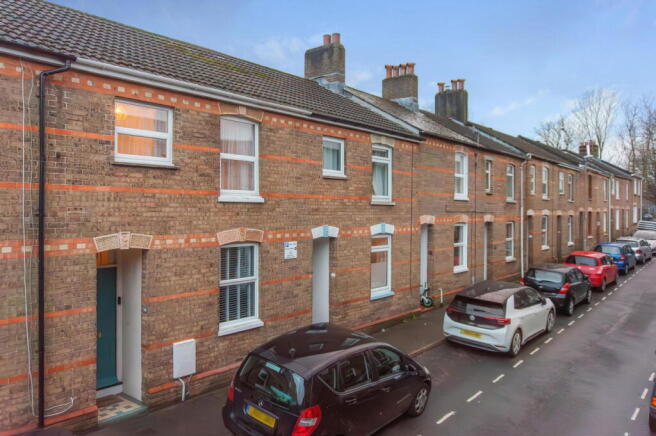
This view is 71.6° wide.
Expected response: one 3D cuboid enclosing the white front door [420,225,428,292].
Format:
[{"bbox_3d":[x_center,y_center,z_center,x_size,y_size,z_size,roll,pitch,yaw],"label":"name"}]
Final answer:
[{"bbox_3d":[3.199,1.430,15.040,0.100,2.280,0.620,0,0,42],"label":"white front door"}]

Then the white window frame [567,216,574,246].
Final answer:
[{"bbox_3d":[14.694,0.818,27.565,0.169,1.768,0.993,0,0,42],"label":"white window frame"}]

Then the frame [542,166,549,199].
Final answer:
[{"bbox_3d":[11.457,-1.866,23.923,0.169,1.659,0.943,0,0,42],"label":"frame"}]

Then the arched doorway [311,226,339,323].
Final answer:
[{"bbox_3d":[-0.234,1.589,11.024,0.546,2.830,0.973,0,0,42],"label":"arched doorway"}]

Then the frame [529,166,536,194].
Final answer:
[{"bbox_3d":[10.653,-1.984,23.726,0.150,1.538,0.950,0,0,42],"label":"frame"}]

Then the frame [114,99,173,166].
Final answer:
[{"bbox_3d":[-3.135,-1.453,7.816,0.100,1.030,1.020,0,0,42],"label":"frame"}]

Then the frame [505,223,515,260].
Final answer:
[{"bbox_3d":[8.509,1.125,21.326,0.150,1.827,1.050,0,0,42],"label":"frame"}]

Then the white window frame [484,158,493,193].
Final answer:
[{"bbox_3d":[6.858,-1.797,19.476,0.150,1.387,0.800,0,0,42],"label":"white window frame"}]

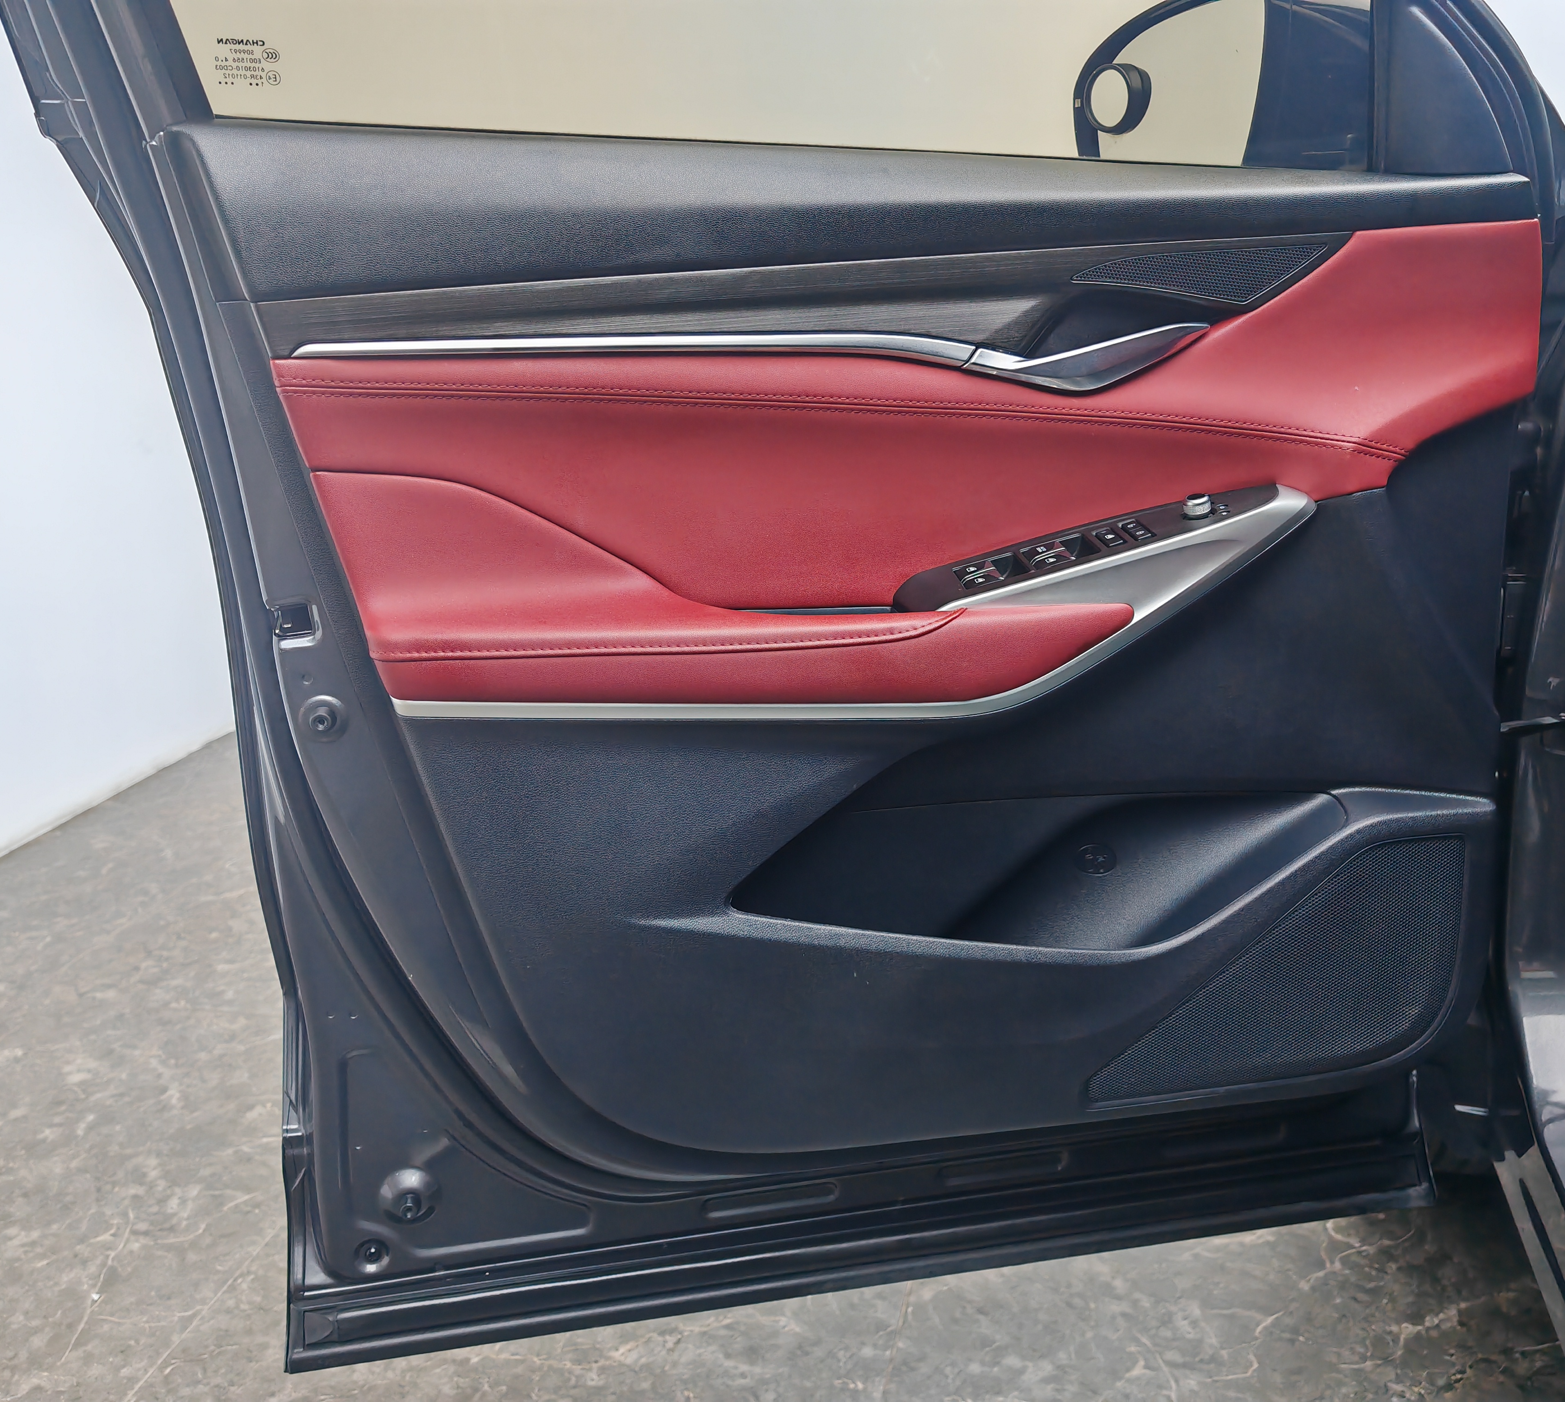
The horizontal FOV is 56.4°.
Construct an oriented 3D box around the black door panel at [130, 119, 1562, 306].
[{"bbox_3d":[0.089,-0.330,1.010,0.960,0.115,0.085,-3,11,-14],"label":"black door panel"}]

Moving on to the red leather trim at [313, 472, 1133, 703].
[{"bbox_3d":[-0.032,-0.084,0.972,0.540,0.145,0.100,-3,11,-14],"label":"red leather trim"}]

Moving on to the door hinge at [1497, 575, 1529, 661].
[{"bbox_3d":[0.600,-0.069,1.198,0.040,0.068,0.040,-3,11,-14],"label":"door hinge"}]

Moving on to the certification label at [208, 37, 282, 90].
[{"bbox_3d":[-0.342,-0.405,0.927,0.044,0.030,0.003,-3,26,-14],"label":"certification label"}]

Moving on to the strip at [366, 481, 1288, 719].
[{"bbox_3d":[0.057,-0.074,0.991,0.640,0.140,0.090,-3,11,-14],"label":"strip"}]

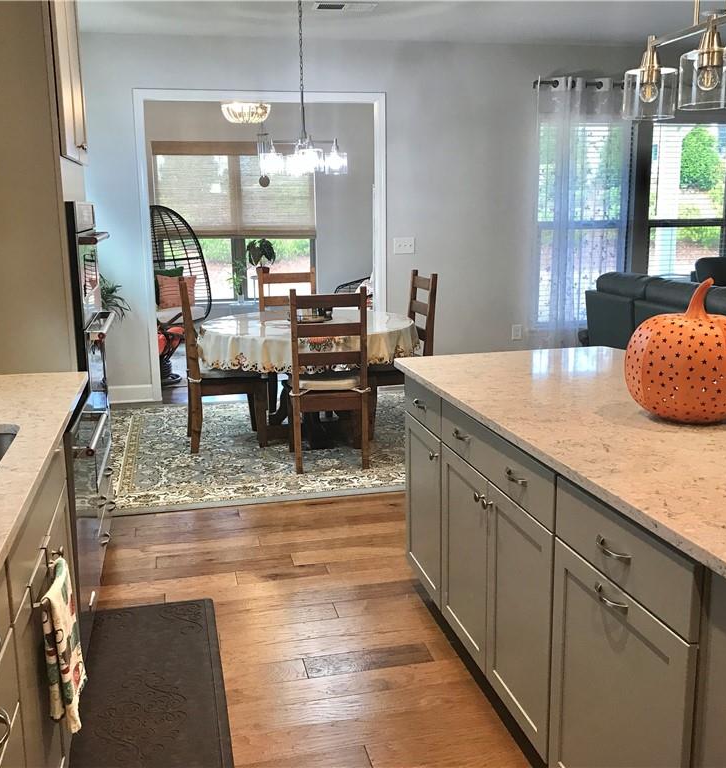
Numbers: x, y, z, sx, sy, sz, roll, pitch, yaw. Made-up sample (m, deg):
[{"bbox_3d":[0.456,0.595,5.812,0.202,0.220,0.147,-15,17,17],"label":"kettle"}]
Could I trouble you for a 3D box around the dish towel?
[{"bbox_3d":[-0.605,0.538,1.697,0.069,0.305,0.286,-3,12,-13],"label":"dish towel"}]

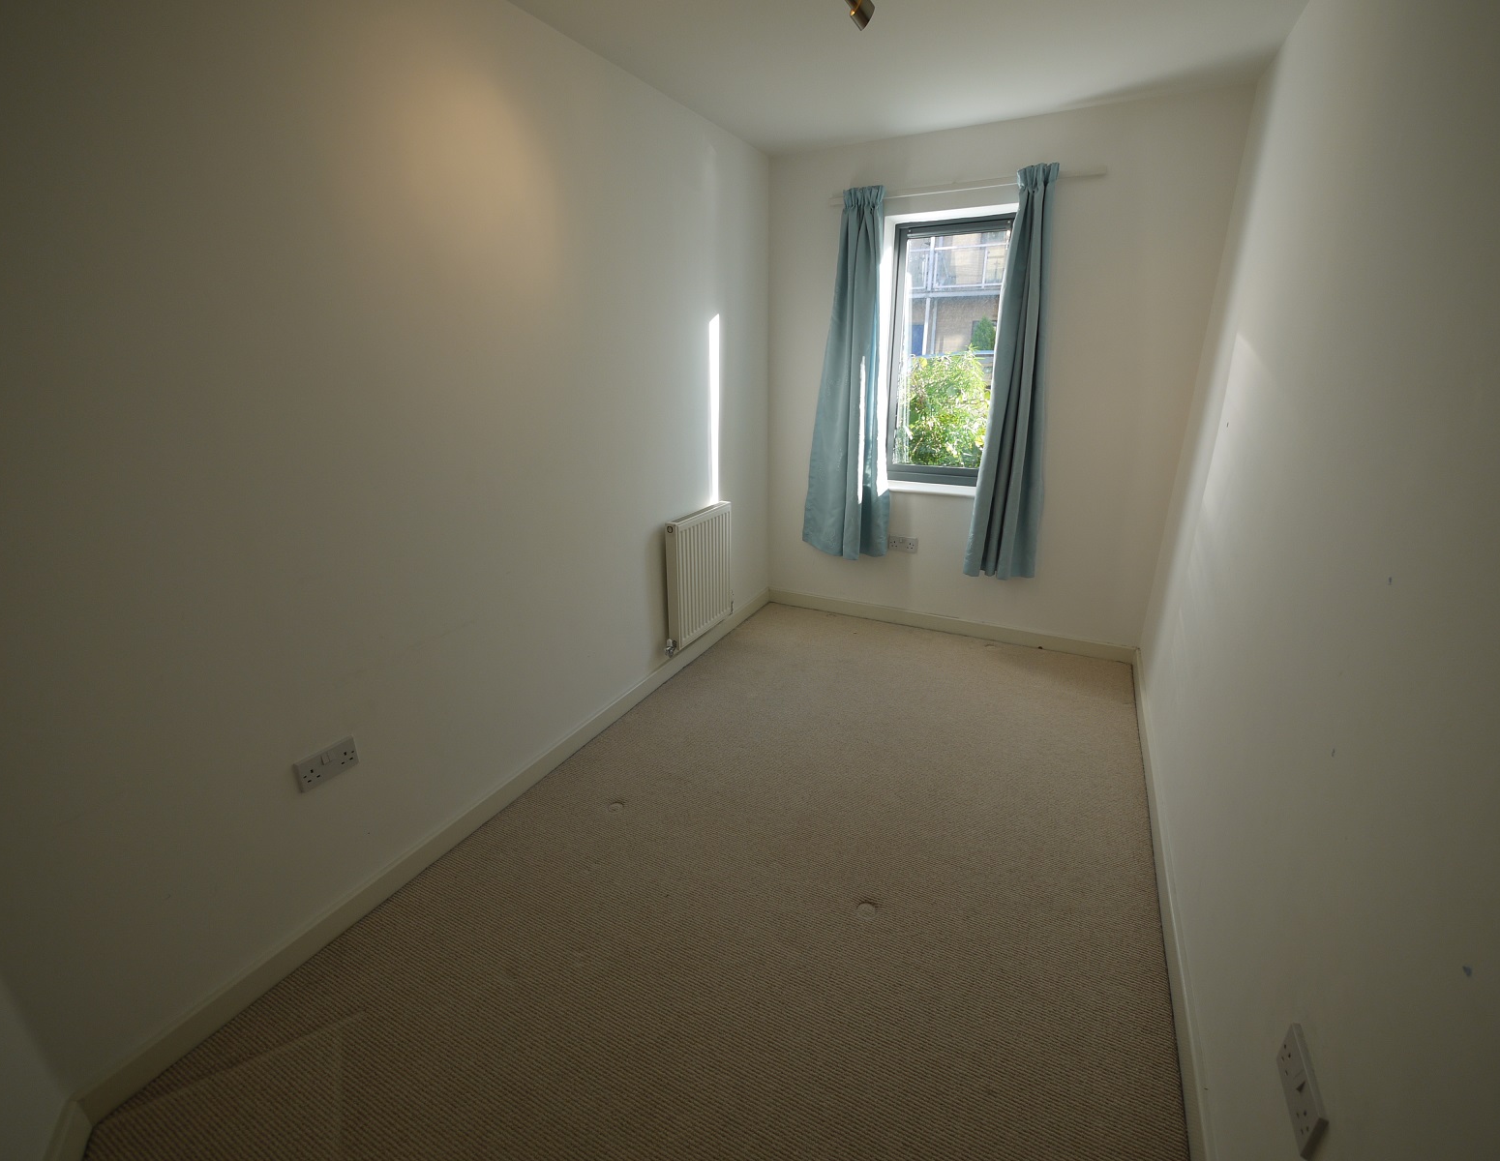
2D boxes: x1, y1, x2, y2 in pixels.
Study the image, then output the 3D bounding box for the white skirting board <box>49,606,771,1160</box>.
[{"bbox_3d":[-0.627,0.601,2.634,0.030,0.080,3.370,9,22,25],"label":"white skirting board"}]

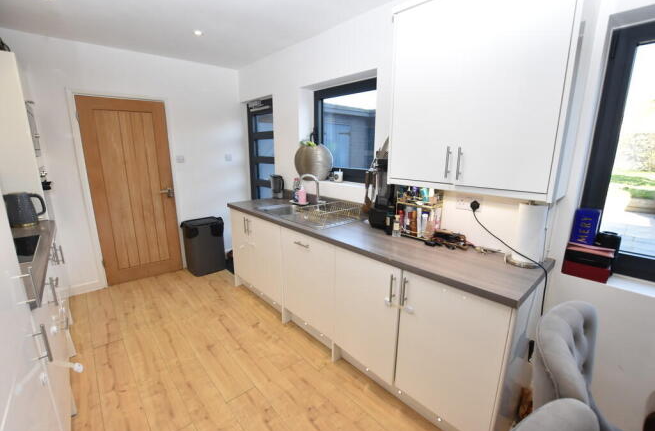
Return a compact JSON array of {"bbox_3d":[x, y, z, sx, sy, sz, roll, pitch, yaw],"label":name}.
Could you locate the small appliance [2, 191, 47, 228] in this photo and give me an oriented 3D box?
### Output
[{"bbox_3d":[-2.255,-0.045,2.026,0.237,0.242,0.157,-11,17,-42],"label":"small appliance"}]

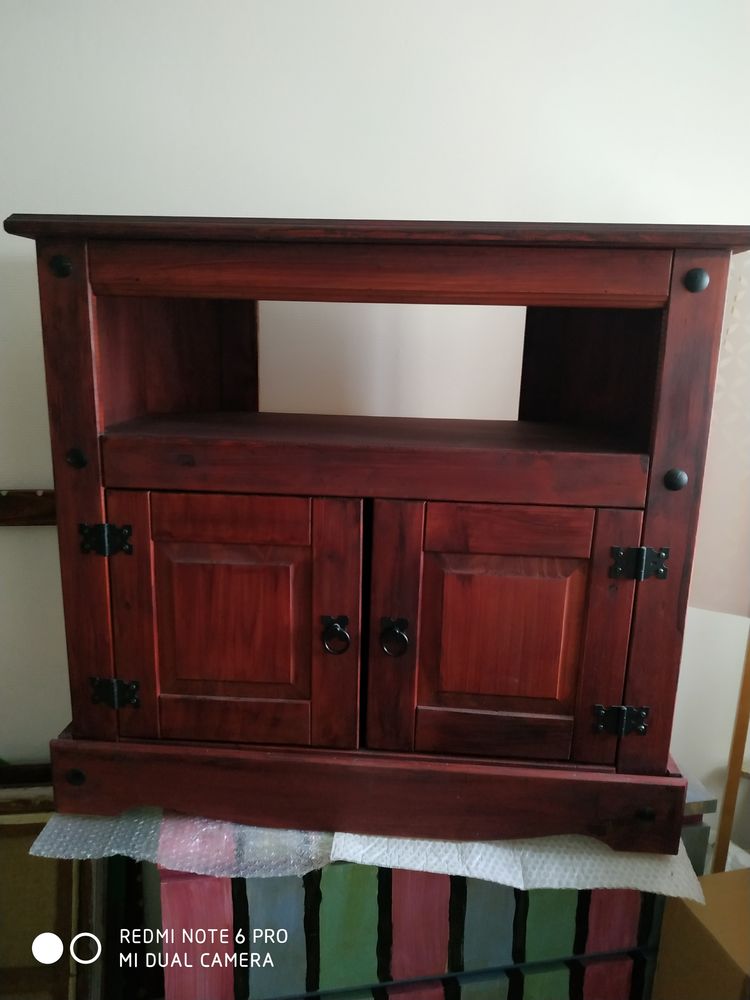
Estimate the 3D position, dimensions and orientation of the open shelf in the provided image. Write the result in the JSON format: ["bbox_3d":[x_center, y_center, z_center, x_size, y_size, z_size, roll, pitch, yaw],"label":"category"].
[{"bbox_3d":[0.005,-0.072,1.014,0.690,0.066,0.370,2,12,4],"label":"open shelf"}]

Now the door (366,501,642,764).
[{"bbox_3d":[0.154,0.171,0.874,0.323,0.342,0.022,2,12,4],"label":"door"}]

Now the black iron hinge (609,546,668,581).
[{"bbox_3d":[0.317,0.076,0.825,0.067,0.039,0.009,2,12,4],"label":"black iron hinge"}]

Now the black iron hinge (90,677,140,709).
[{"bbox_3d":[-0.343,0.257,0.914,0.066,0.039,0.009,2,12,4],"label":"black iron hinge"}]

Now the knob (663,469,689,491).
[{"bbox_3d":[0.346,-0.024,0.798,0.027,0.027,0.014,2,12,4],"label":"knob"}]

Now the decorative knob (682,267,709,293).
[{"bbox_3d":[0.349,-0.238,0.752,0.027,0.027,0.014,2,12,4],"label":"decorative knob"}]

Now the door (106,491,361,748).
[{"bbox_3d":[-0.178,0.158,0.896,0.325,0.342,0.022,2,12,4],"label":"door"}]

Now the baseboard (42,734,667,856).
[{"bbox_3d":[-0.020,0.382,0.907,0.815,0.100,0.030,2,12,4],"label":"baseboard"}]

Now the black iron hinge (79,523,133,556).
[{"bbox_3d":[-0.338,0.051,0.869,0.066,0.039,0.009,2,12,4],"label":"black iron hinge"}]

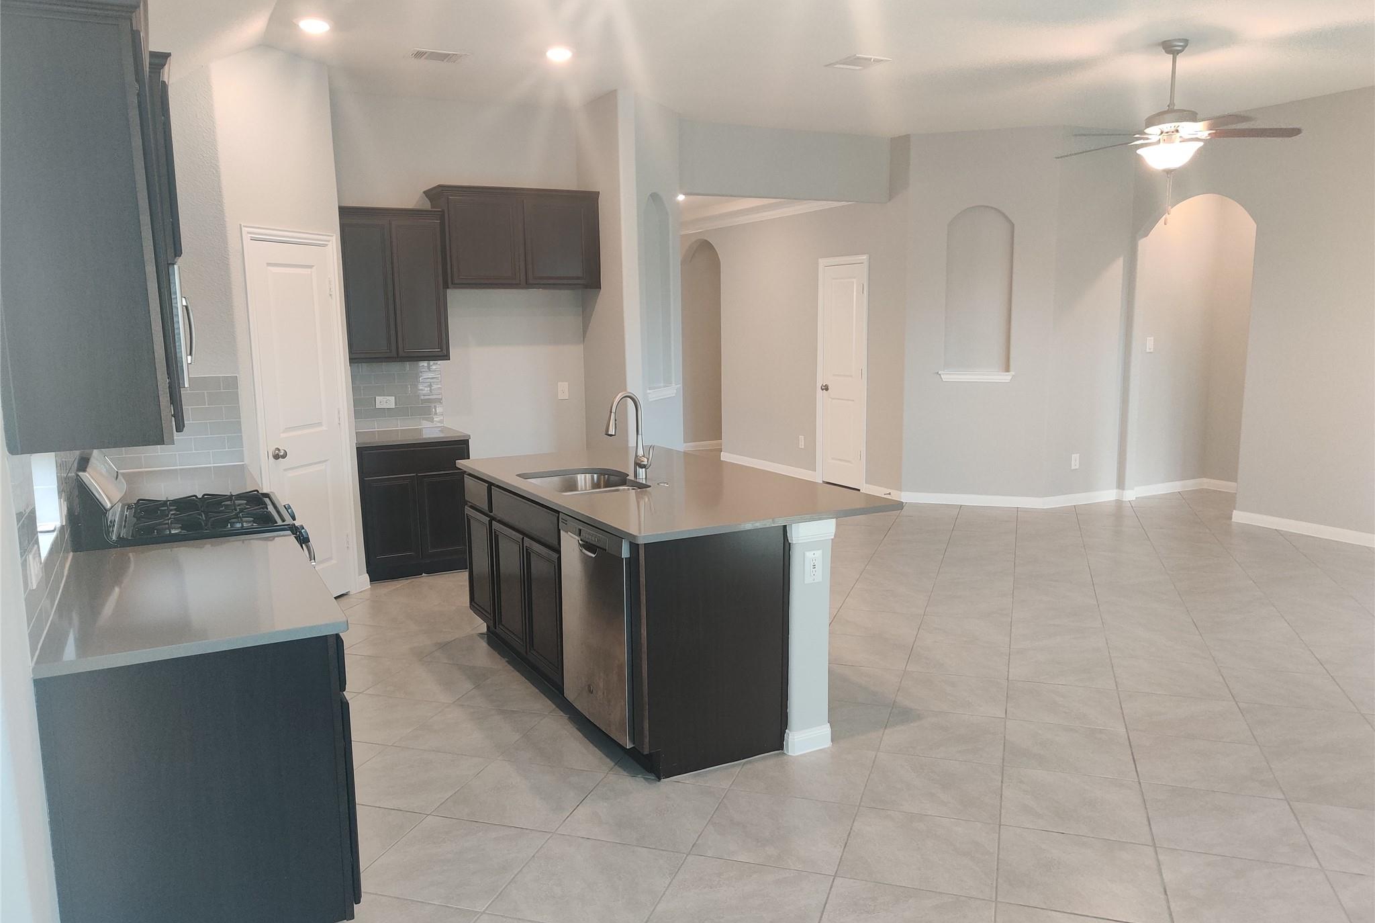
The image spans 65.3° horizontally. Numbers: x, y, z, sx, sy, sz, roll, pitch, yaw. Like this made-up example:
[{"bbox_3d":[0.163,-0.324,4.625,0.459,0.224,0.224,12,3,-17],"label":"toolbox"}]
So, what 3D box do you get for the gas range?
[{"bbox_3d":[-1.867,0.553,4.079,0.740,1.170,0.760,-5,9,-27],"label":"gas range"}]

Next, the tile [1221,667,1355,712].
[{"bbox_3d":[2.649,1.010,4.746,0.465,0.010,0.465,2,9,17],"label":"tile"}]

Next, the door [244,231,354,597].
[{"bbox_3d":[-2.156,-0.194,6.027,0.050,2.080,0.740,2,9,19],"label":"door"}]

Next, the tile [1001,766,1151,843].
[{"bbox_3d":[1.328,1.180,3.695,0.462,0.010,0.462,2,9,17],"label":"tile"}]

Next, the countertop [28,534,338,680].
[{"bbox_3d":[-1.440,0.373,3.118,0.675,0.034,1.160,-5,10,-27],"label":"countertop"}]

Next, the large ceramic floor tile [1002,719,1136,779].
[{"bbox_3d":[1.448,1.094,4.085,0.457,0.010,0.457,2,9,17],"label":"large ceramic floor tile"}]

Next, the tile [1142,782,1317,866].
[{"bbox_3d":[1.750,1.178,3.511,0.457,0.010,0.457,2,9,17],"label":"tile"}]

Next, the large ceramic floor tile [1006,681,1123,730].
[{"bbox_3d":[1.590,1.028,4.526,0.457,0.010,0.457,2,9,17],"label":"large ceramic floor tile"}]

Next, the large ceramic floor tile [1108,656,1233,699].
[{"bbox_3d":[2.165,0.979,4.816,0.457,0.010,0.457,2,9,17],"label":"large ceramic floor tile"}]

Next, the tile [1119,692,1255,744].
[{"bbox_3d":[2.050,1.057,4.433,0.462,0.010,0.462,2,9,17],"label":"tile"}]

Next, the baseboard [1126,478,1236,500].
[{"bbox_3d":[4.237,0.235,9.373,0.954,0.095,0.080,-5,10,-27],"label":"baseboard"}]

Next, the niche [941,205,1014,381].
[{"bbox_3d":[2.373,-1.363,8.772,0.570,1.415,0.140,2,9,17],"label":"niche"}]

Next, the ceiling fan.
[{"bbox_3d":[2.553,-1.866,5.628,1.290,0.675,1.290,2,9,17],"label":"ceiling fan"}]

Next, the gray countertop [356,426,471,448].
[{"bbox_3d":[-1.833,-0.165,6.927,0.700,0.030,0.640,-5,10,-27],"label":"gray countertop"}]

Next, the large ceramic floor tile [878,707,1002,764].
[{"bbox_3d":[1.008,1.081,4.224,0.457,0.010,0.457,2,9,17],"label":"large ceramic floor tile"}]

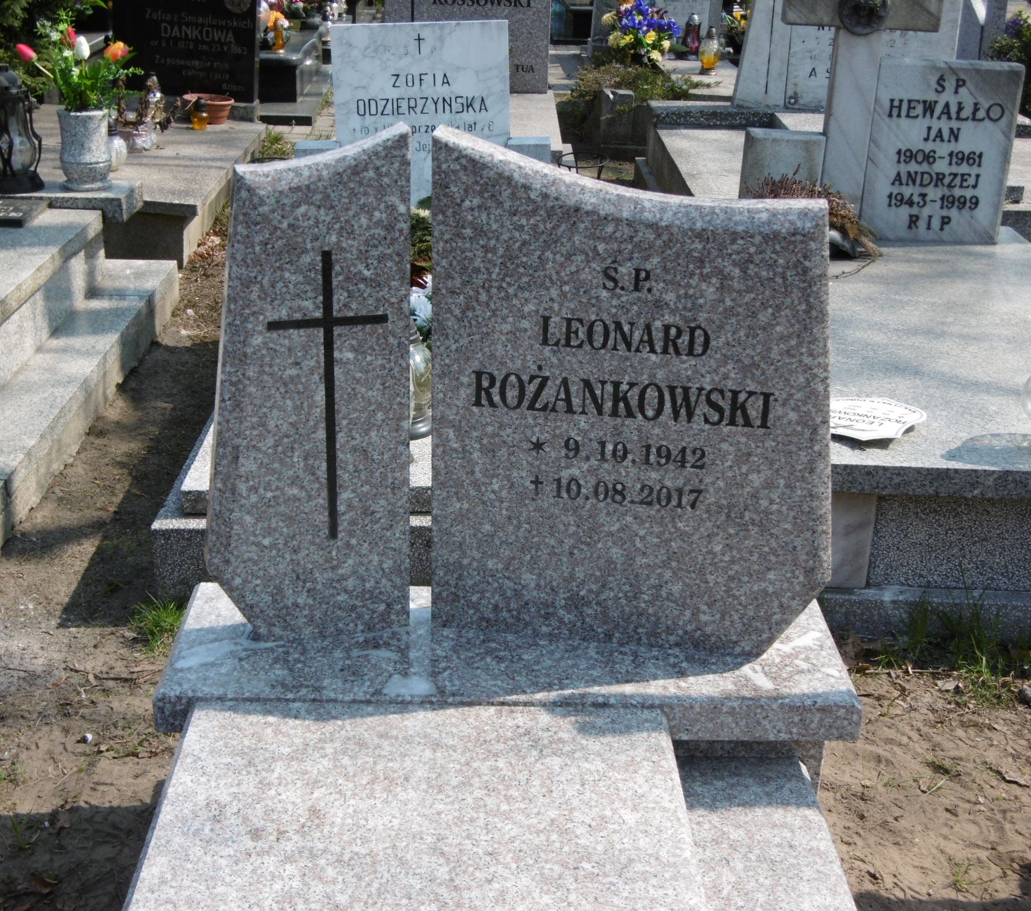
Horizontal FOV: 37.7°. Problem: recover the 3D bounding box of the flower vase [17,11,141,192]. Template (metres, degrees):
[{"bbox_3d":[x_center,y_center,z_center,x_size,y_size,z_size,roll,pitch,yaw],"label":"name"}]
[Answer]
[{"bbox_3d":[-1.283,-1.045,4.450,0.340,0.500,0.280,1,24,0],"label":"flower vase"}]

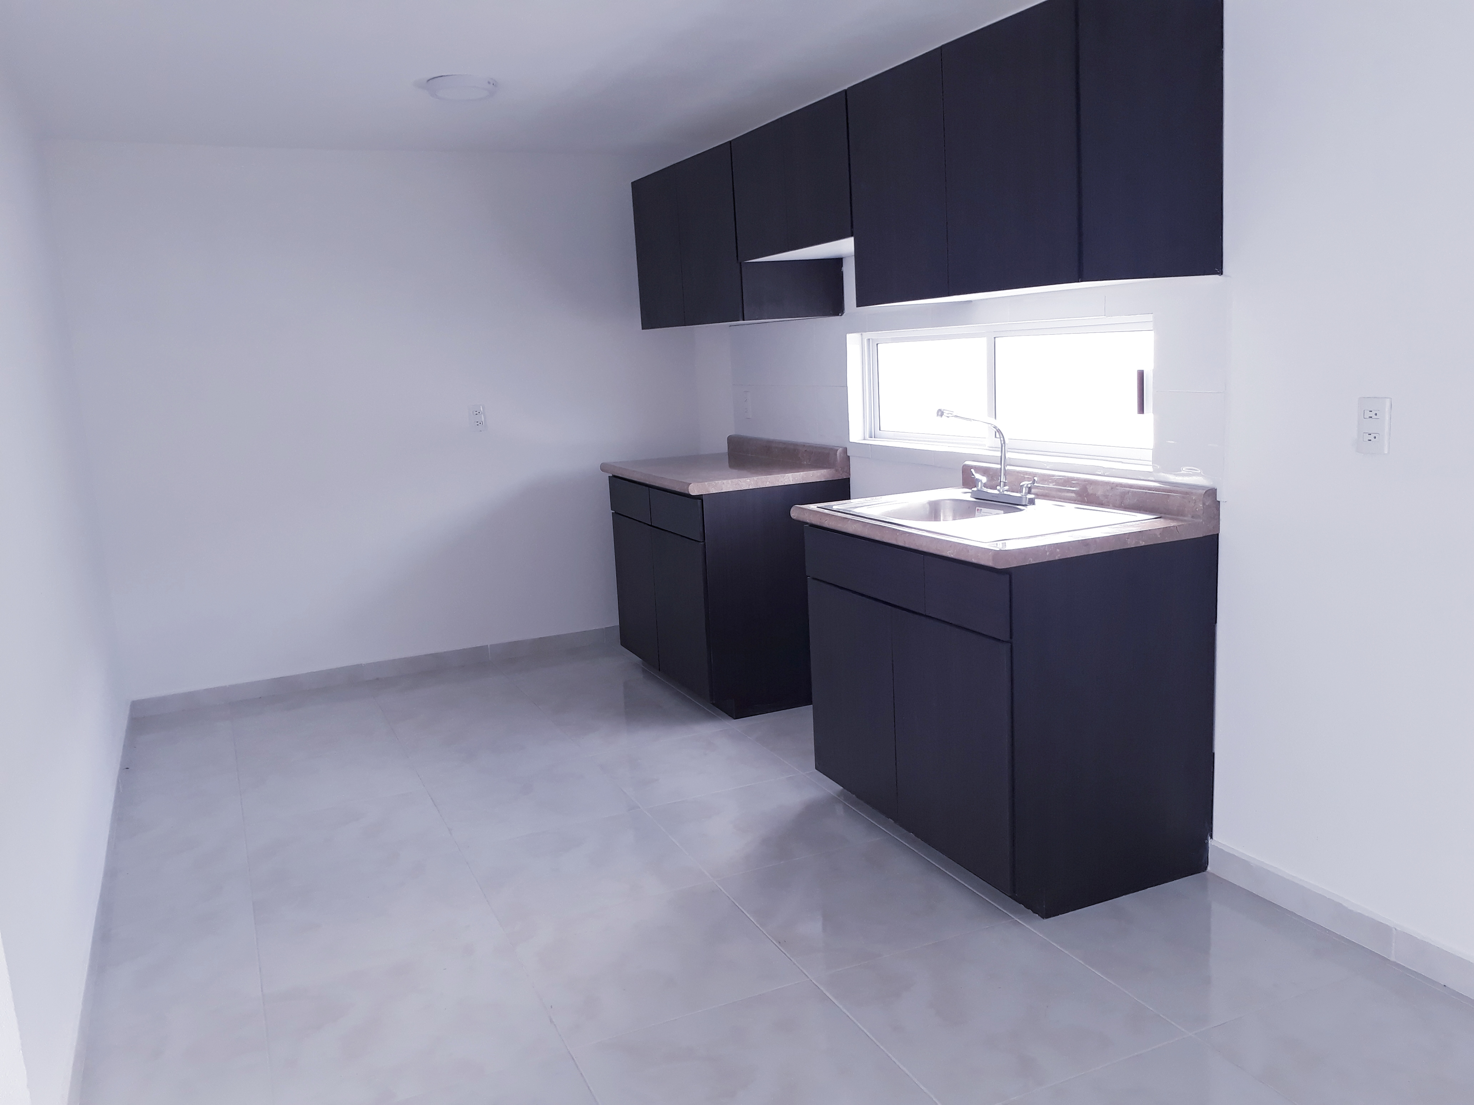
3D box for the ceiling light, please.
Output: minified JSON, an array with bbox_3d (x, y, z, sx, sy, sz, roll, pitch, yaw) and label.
[{"bbox_3d":[-0.862,-1.466,3.637,0.230,0.040,0.230,-8,12,-24],"label":"ceiling light"}]

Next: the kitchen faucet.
[{"bbox_3d":[0.675,-0.272,3.231,0.250,0.273,0.295,-8,12,-24],"label":"kitchen faucet"}]

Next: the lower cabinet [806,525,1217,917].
[{"bbox_3d":[0.713,0.358,3.218,0.626,0.890,0.973,-8,12,-24],"label":"lower cabinet"}]

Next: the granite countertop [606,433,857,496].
[{"bbox_3d":[-0.088,-0.377,4.729,0.663,0.114,1.030,-8,12,-24],"label":"granite countertop"}]

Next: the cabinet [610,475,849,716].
[{"bbox_3d":[-0.048,0.104,4.833,0.621,0.872,1.034,-8,12,-24],"label":"cabinet"}]

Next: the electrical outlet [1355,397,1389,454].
[{"bbox_3d":[1.334,-0.265,2.406,0.011,0.114,0.075,-8,12,-24],"label":"electrical outlet"}]

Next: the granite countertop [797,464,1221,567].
[{"bbox_3d":[0.667,-0.132,3.117,0.674,0.114,0.977,-8,12,-24],"label":"granite countertop"}]

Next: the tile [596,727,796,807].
[{"bbox_3d":[-0.153,0.726,3.931,0.561,0.010,0.547,-8,12,-24],"label":"tile"}]

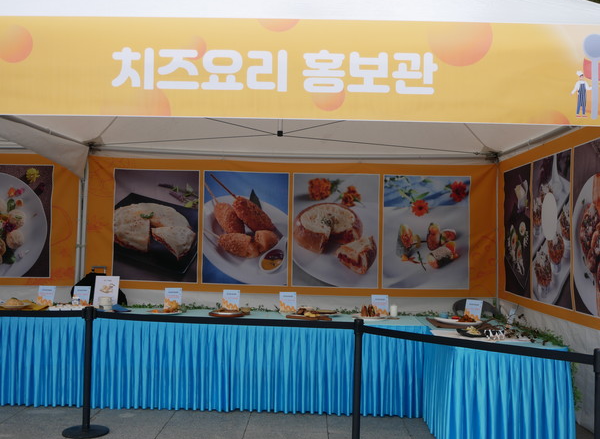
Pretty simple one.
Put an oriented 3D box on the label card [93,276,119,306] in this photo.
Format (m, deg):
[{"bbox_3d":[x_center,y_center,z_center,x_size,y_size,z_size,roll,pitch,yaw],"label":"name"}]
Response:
[{"bbox_3d":[-1.724,0.655,6.200,0.212,0.290,0.065,1,-2,0],"label":"label card"}]

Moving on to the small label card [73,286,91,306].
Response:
[{"bbox_3d":[-1.960,0.706,6.240,0.150,0.205,0.050,1,-2,1],"label":"small label card"}]

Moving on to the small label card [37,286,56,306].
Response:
[{"bbox_3d":[-2.271,0.702,6.220,0.150,0.205,0.050,1,-2,7],"label":"small label card"}]

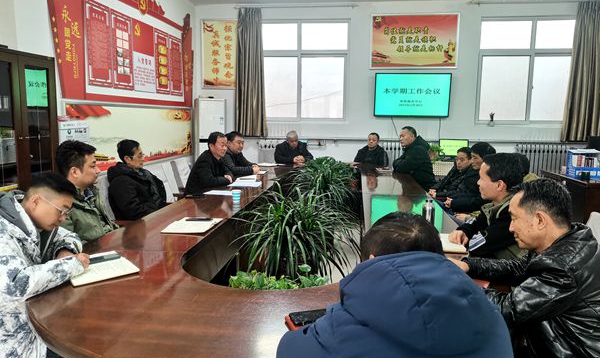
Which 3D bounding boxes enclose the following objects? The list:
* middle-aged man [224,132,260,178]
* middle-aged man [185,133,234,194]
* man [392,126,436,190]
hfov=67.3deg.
[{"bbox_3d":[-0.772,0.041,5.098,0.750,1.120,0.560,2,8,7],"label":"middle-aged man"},{"bbox_3d":[-0.749,0.183,4.243,0.700,1.250,0.550,0,8,-7],"label":"middle-aged man"},{"bbox_3d":[1.383,0.001,5.634,0.700,1.300,0.560,2,8,10],"label":"man"}]

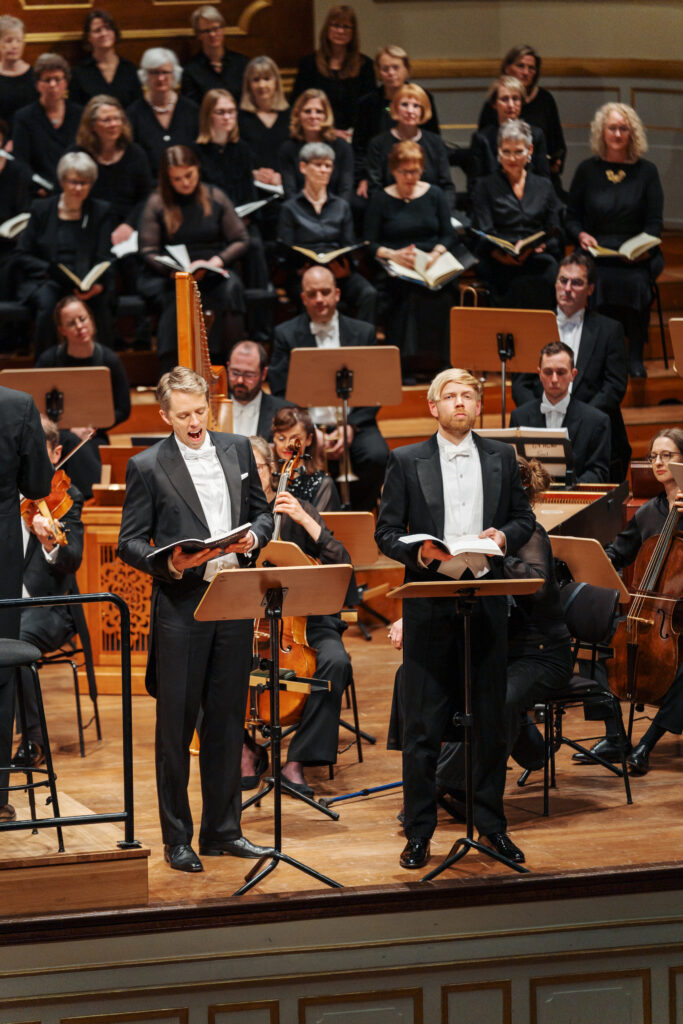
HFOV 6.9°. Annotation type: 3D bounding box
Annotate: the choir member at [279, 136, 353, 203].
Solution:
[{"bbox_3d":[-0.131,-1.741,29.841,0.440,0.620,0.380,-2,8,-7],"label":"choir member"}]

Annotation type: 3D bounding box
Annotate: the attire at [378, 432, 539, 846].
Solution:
[{"bbox_3d":[0.428,0.443,20.793,0.570,1.490,0.420,-2,9,-10],"label":"attire"}]

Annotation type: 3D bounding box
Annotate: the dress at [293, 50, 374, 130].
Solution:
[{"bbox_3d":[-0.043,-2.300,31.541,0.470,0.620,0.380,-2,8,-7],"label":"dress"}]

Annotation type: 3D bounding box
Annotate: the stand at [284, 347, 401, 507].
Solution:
[{"bbox_3d":[0.014,-0.350,26.727,0.540,0.880,0.460,-1,8,0],"label":"stand"}]

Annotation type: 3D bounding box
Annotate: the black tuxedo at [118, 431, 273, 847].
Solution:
[{"bbox_3d":[-0.522,0.441,20.309,0.540,1.520,0.420,-4,9,-22],"label":"black tuxedo"}]

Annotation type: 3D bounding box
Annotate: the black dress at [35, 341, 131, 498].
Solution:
[{"bbox_3d":[-1.237,-0.399,26.907,0.490,0.850,0.580,-2,8,-6],"label":"black dress"}]

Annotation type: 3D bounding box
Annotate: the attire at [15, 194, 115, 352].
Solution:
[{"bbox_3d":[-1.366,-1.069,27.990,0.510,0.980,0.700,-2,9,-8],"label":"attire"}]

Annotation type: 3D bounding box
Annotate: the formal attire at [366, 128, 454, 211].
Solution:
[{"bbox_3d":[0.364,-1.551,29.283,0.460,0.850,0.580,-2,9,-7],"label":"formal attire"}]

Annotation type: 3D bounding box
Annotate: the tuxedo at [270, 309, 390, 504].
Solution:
[{"bbox_3d":[-0.049,-0.406,26.328,0.570,1.030,0.750,-2,9,-6],"label":"tuxedo"}]

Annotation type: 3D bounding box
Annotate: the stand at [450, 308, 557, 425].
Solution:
[{"bbox_3d":[0.779,-0.460,26.923,0.540,1.020,0.460,2,8,25],"label":"stand"}]

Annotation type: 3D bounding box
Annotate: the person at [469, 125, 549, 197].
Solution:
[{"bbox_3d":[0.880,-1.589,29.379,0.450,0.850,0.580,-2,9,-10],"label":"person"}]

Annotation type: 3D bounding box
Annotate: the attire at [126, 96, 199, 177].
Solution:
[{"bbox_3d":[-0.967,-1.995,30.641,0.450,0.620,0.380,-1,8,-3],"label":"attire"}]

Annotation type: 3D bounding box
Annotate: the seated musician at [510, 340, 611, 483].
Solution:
[{"bbox_3d":[0.983,-0.091,25.165,0.500,1.300,0.820,1,9,11],"label":"seated musician"}]

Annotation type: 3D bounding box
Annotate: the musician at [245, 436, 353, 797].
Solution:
[{"bbox_3d":[-0.201,0.365,22.400,0.580,1.270,0.850,2,10,18],"label":"musician"}]

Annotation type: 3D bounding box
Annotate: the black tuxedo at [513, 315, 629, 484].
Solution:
[{"bbox_3d":[1.105,-0.521,27.290,0.570,0.900,0.580,0,8,13],"label":"black tuxedo"}]

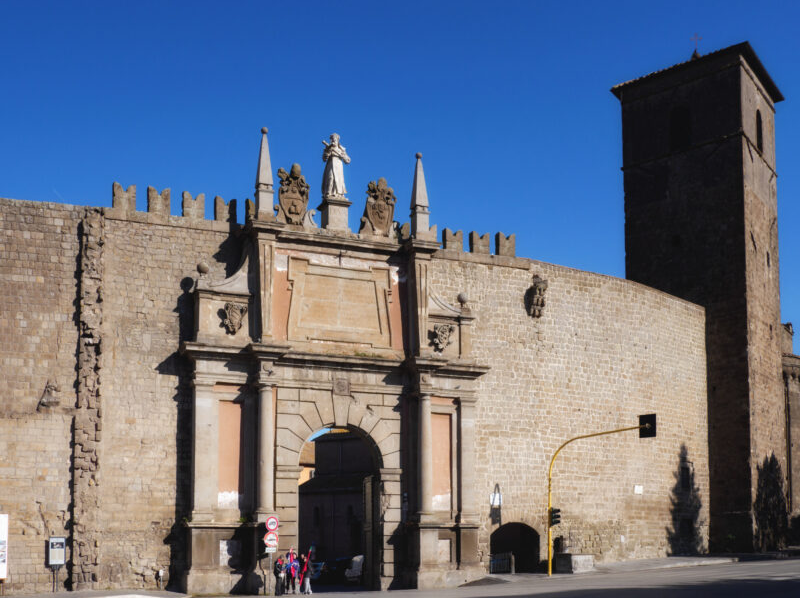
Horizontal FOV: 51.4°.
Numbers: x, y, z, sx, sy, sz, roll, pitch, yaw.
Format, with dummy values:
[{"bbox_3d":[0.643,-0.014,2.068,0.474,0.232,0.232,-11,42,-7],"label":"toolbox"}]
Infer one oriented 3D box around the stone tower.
[{"bbox_3d":[19.934,0.211,55.392,8.400,31.247,8.400,-6,-10,37],"label":"stone tower"}]

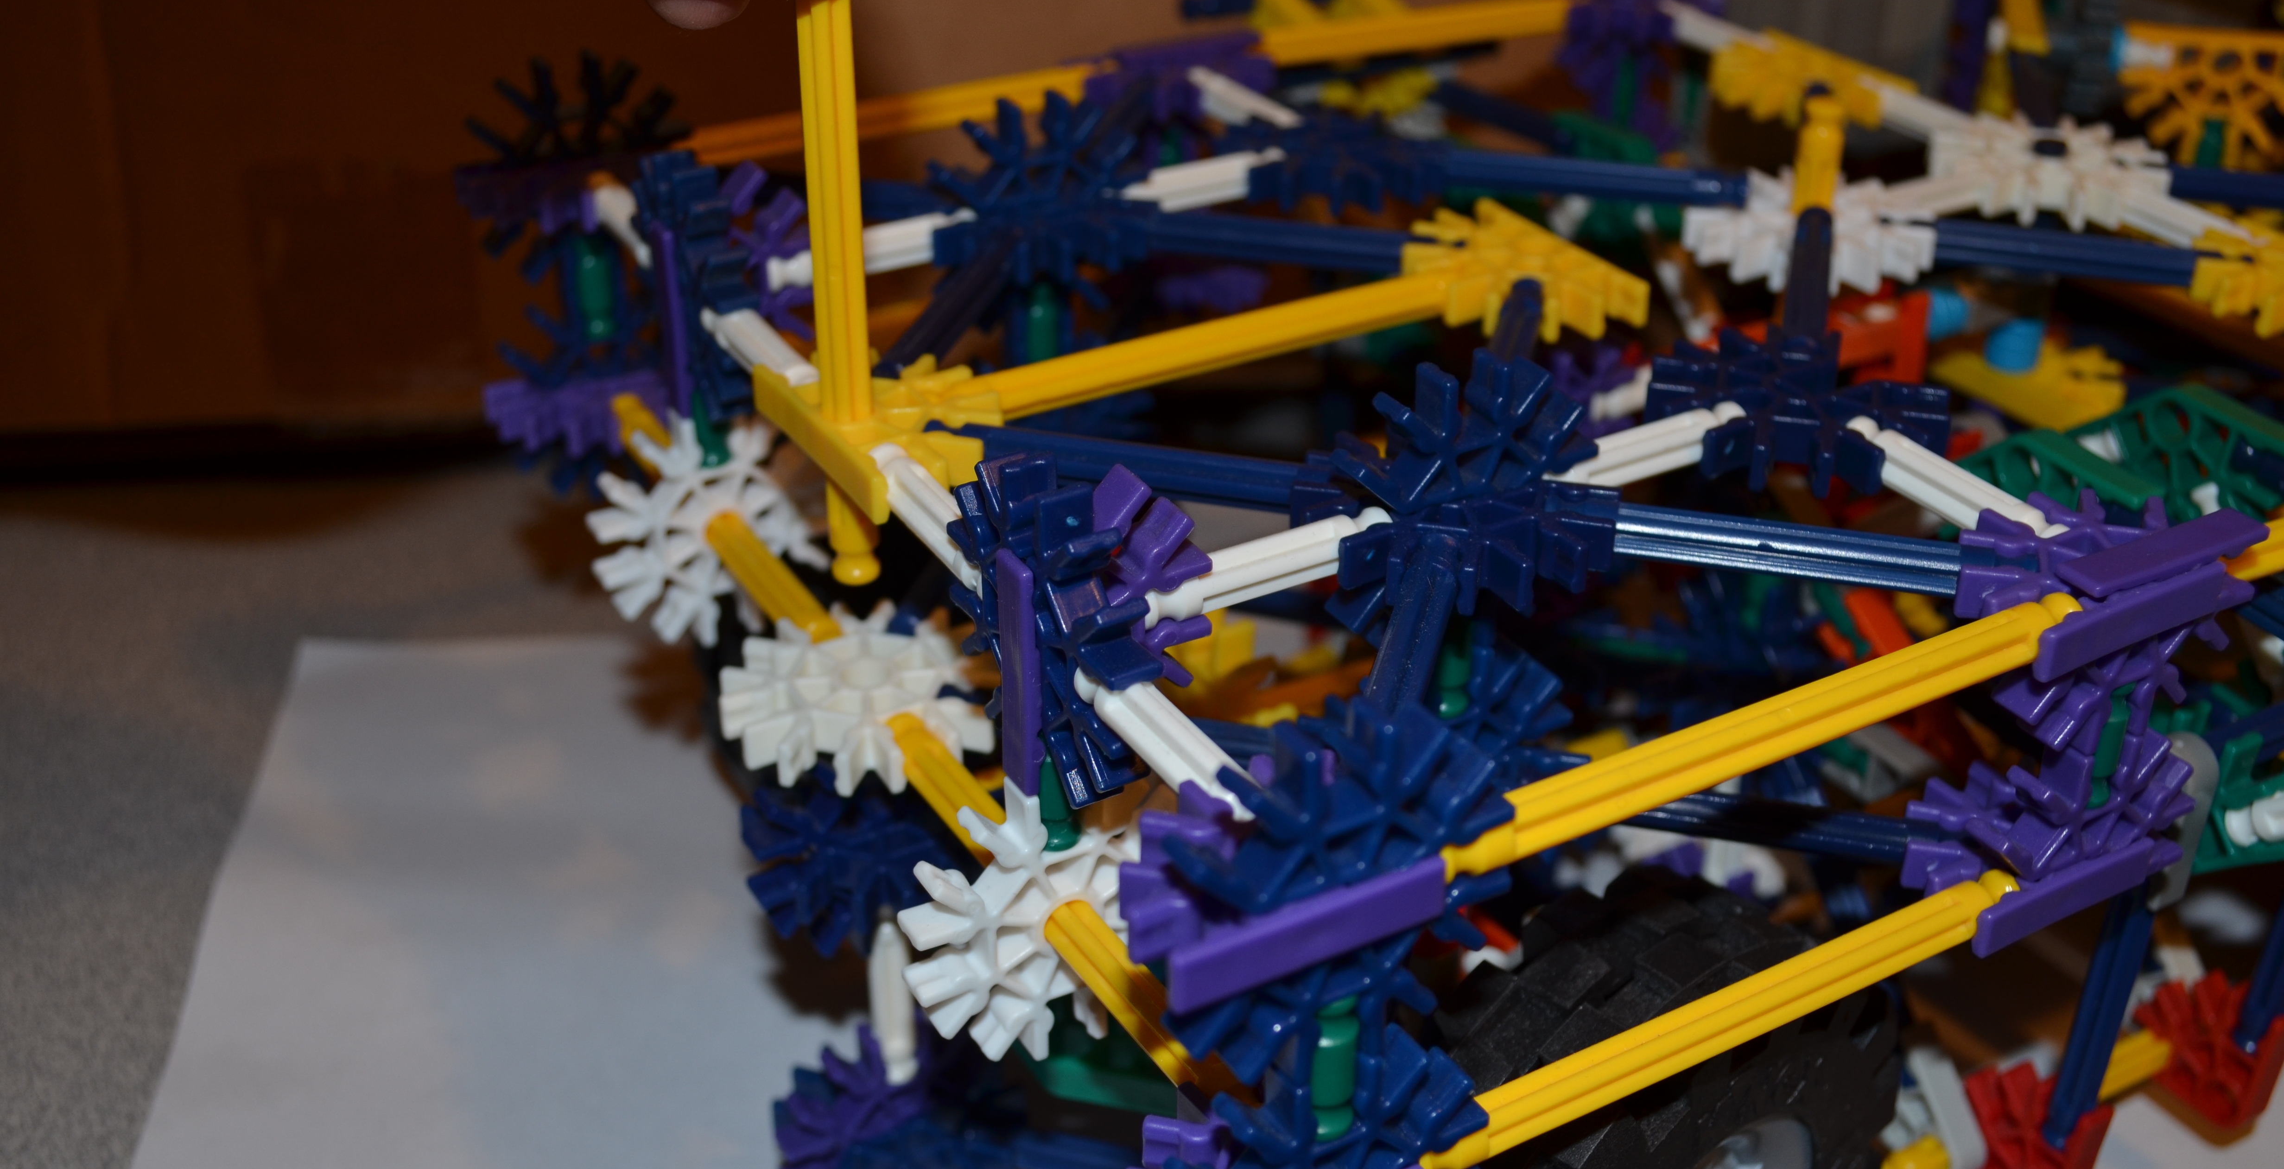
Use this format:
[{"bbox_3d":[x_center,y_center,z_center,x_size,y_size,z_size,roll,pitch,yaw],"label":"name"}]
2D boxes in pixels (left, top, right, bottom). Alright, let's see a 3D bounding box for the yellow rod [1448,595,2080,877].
[{"bbox_3d":[0.063,0.014,0.247,0.086,0.006,0.006,-17,34,-25],"label":"yellow rod"}]

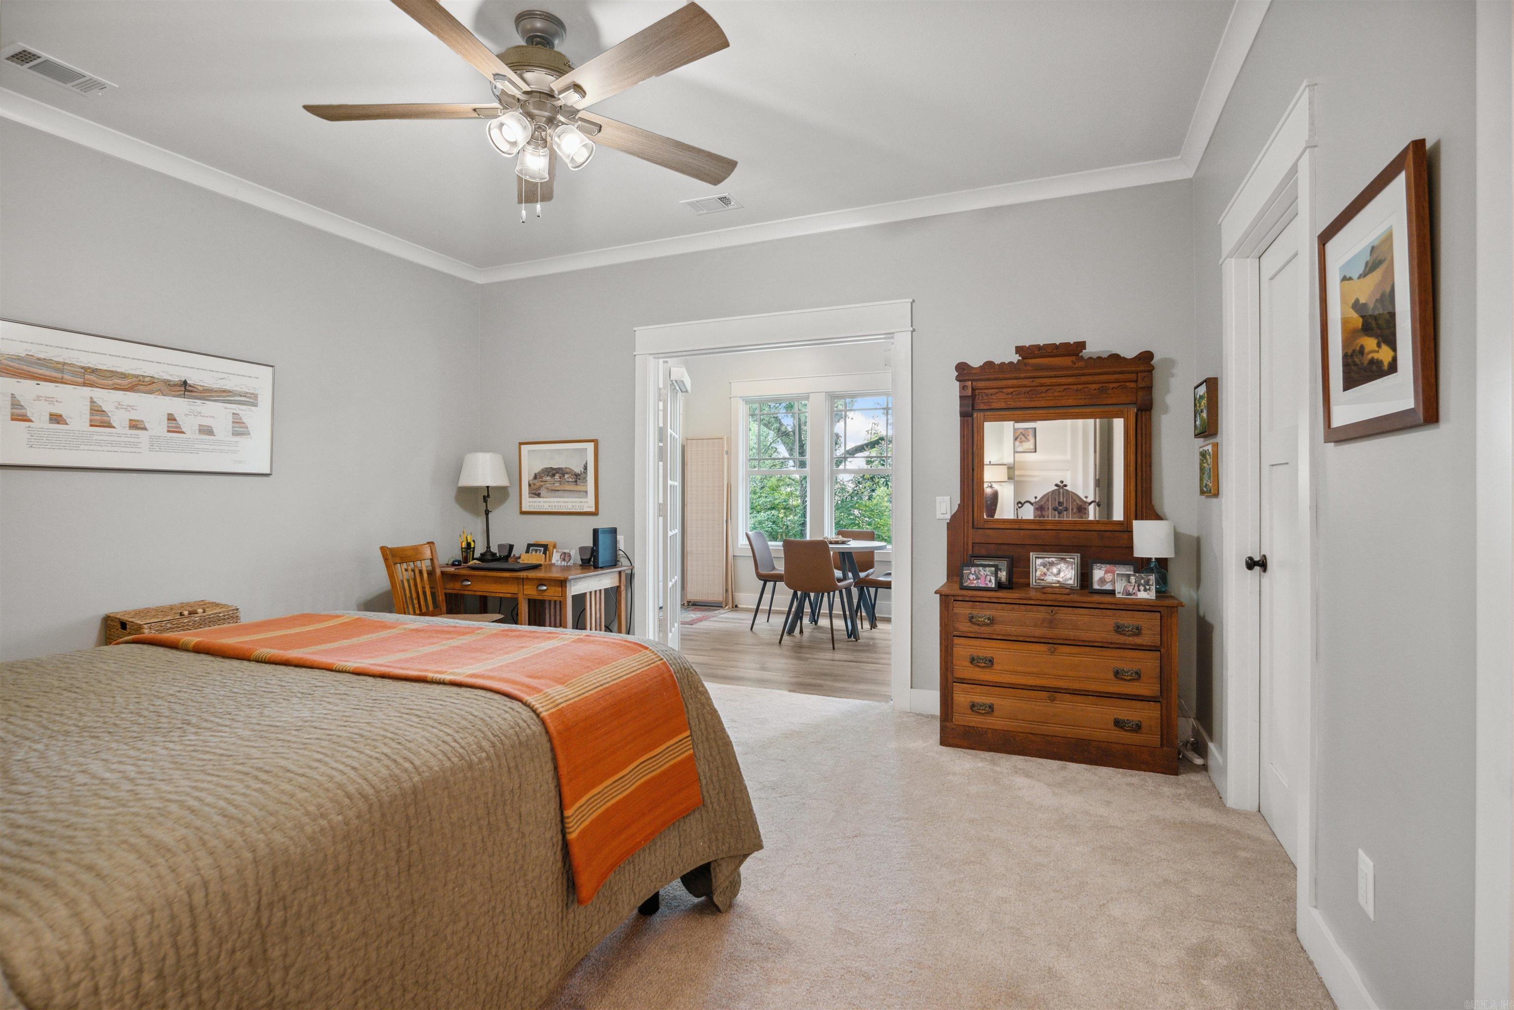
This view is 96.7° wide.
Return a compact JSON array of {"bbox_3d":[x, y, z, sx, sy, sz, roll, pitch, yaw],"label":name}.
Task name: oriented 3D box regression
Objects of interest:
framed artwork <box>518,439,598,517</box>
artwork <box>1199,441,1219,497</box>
[{"bbox_3d":[-1.315,-0.176,4.420,0.630,0.480,0.025,0,0,22],"label":"framed artwork"},{"bbox_3d":[1.860,-0.144,2.773,0.028,0.205,0.220,0,1,23],"label":"artwork"}]

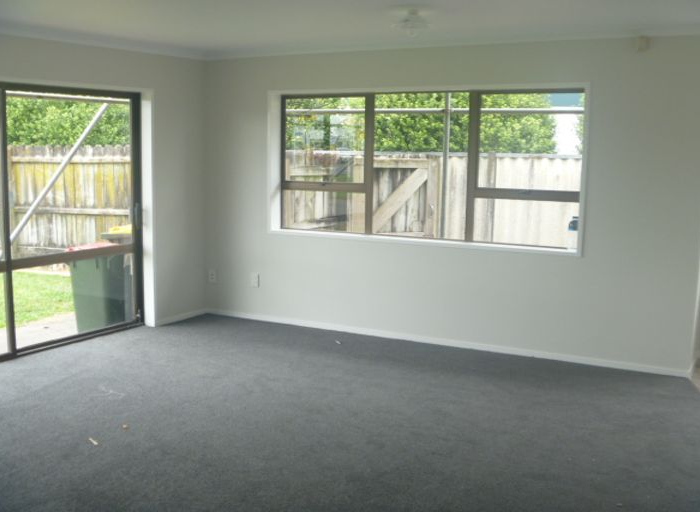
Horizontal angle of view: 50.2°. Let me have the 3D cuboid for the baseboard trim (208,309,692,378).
[{"bbox_3d":[0.511,0.677,6.121,4.261,0.059,0.018,5,10,28],"label":"baseboard trim"}]

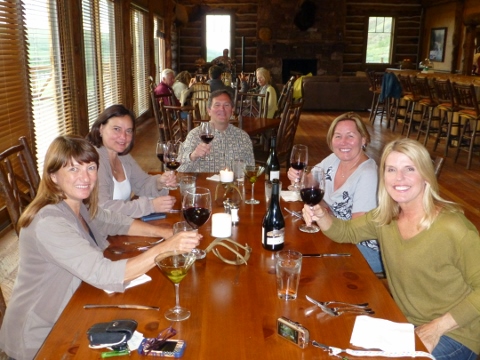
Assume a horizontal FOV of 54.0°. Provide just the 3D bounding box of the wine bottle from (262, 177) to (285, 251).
[{"bbox_3d":[0.141,0.146,1.971,0.086,0.287,0.086,2,15,4],"label":"wine bottle"}]

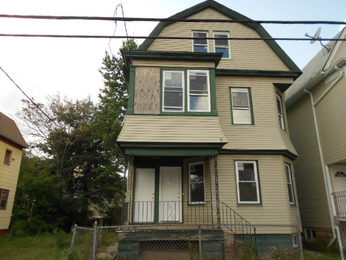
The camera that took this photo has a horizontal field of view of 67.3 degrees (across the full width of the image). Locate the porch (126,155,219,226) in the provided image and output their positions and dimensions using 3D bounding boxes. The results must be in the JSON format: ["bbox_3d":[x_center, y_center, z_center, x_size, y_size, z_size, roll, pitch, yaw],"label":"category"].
[{"bbox_3d":[-0.095,2.216,9.157,2.954,2.244,2.100,1,-17,-3],"label":"porch"}]

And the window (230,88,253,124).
[{"bbox_3d":[2.750,-0.965,10.467,0.937,1.578,0.120,1,-17,-3],"label":"window"}]

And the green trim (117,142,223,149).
[{"bbox_3d":[0.012,0.524,8.582,3.458,0.157,0.250,1,-17,-3],"label":"green trim"}]

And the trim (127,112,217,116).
[{"bbox_3d":[-0.005,-0.531,8.995,3.176,0.139,0.110,1,-17,-3],"label":"trim"}]

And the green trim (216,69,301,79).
[{"bbox_3d":[3.532,-2.304,10.760,3.546,0.205,0.350,1,-17,-3],"label":"green trim"}]

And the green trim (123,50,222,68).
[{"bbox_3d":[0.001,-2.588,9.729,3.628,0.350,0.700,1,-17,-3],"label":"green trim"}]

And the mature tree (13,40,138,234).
[{"bbox_3d":[-6.126,-0.201,16.504,8.135,12.734,8.000,1,-17,-3],"label":"mature tree"}]

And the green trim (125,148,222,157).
[{"bbox_3d":[-0.032,0.770,8.657,3.087,0.259,0.200,1,-17,-3],"label":"green trim"}]

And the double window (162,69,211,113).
[{"bbox_3d":[0.485,-1.408,9.311,1.734,1.682,0.120,1,-17,-3],"label":"double window"}]

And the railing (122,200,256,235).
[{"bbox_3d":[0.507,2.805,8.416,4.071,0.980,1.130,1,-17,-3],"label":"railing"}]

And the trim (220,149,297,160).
[{"bbox_3d":[3.448,0.924,10.143,3.382,0.167,0.750,1,-17,-3],"label":"trim"}]

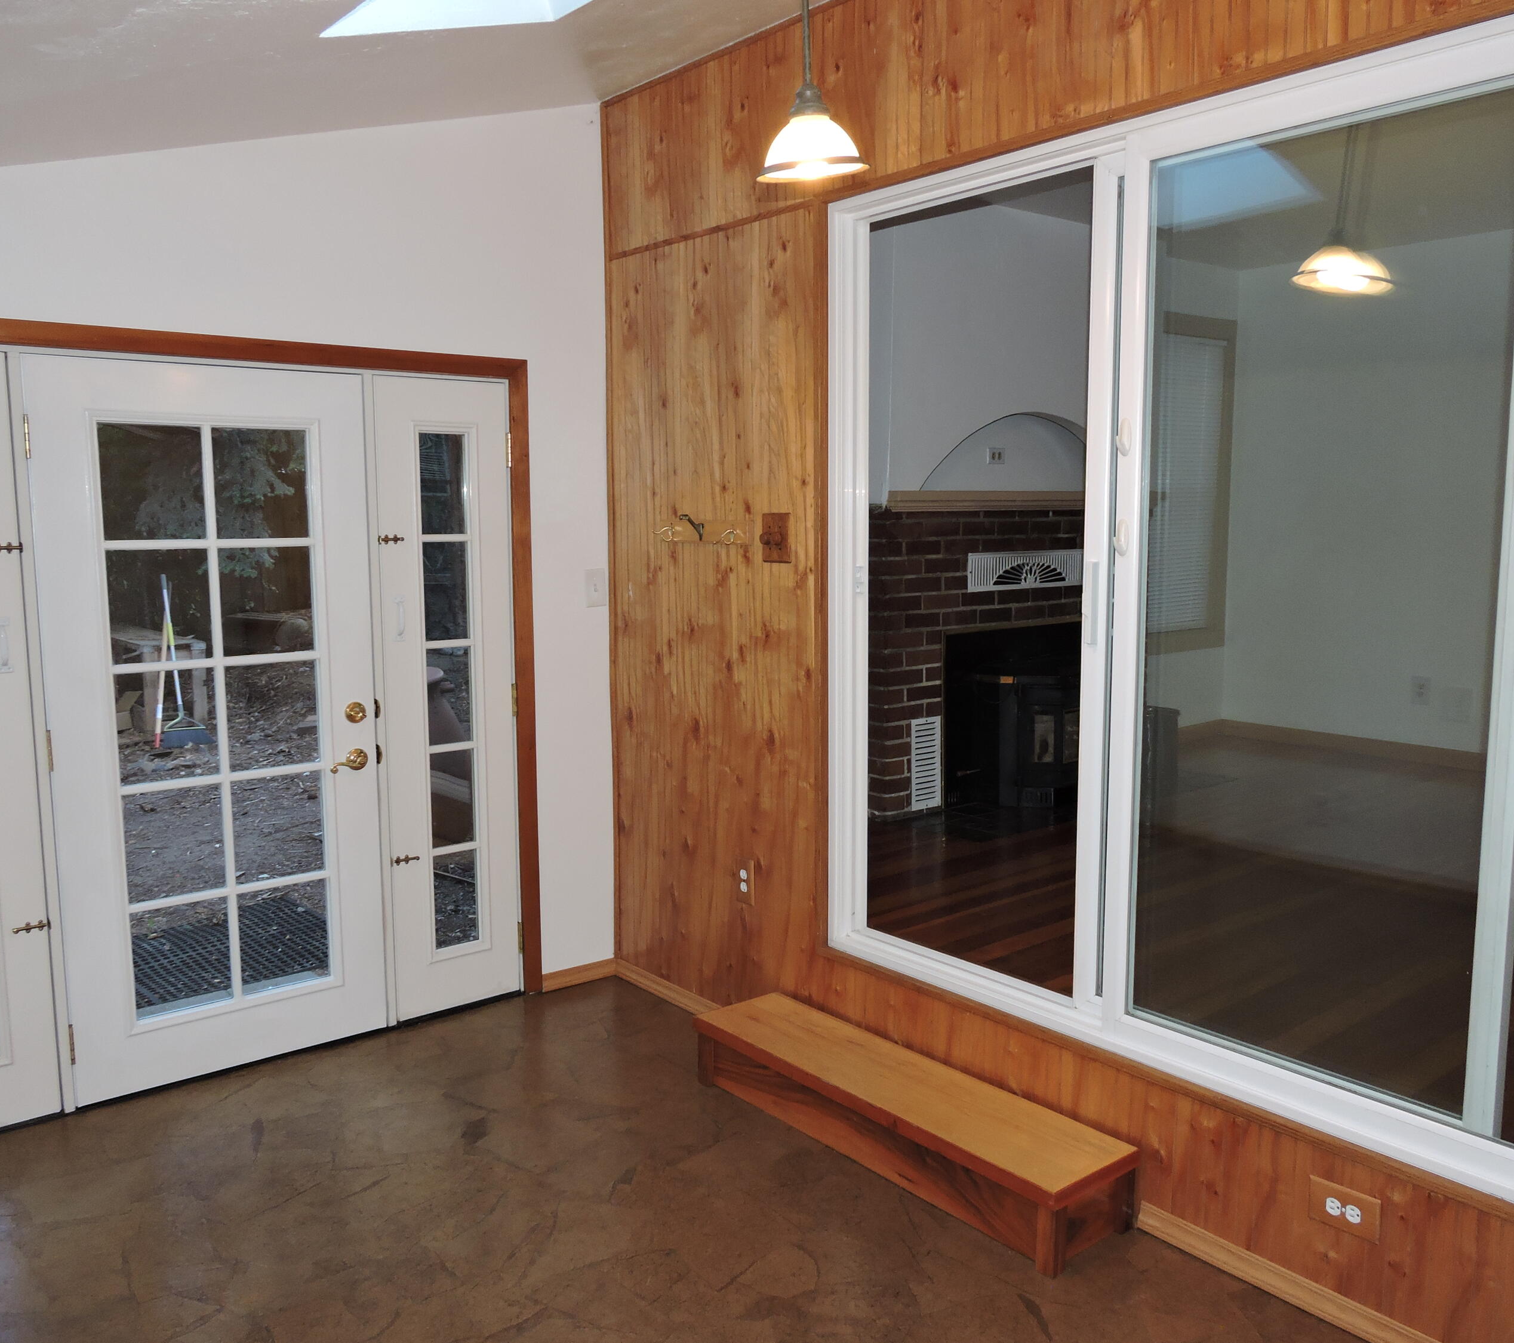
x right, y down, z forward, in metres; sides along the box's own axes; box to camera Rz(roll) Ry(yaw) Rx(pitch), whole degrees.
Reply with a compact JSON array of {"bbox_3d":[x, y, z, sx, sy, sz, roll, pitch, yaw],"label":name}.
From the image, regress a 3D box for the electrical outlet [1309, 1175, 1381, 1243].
[{"bbox_3d":[1.135,1.041,2.400,0.012,0.087,0.138,-6,9,-39],"label":"electrical outlet"}]

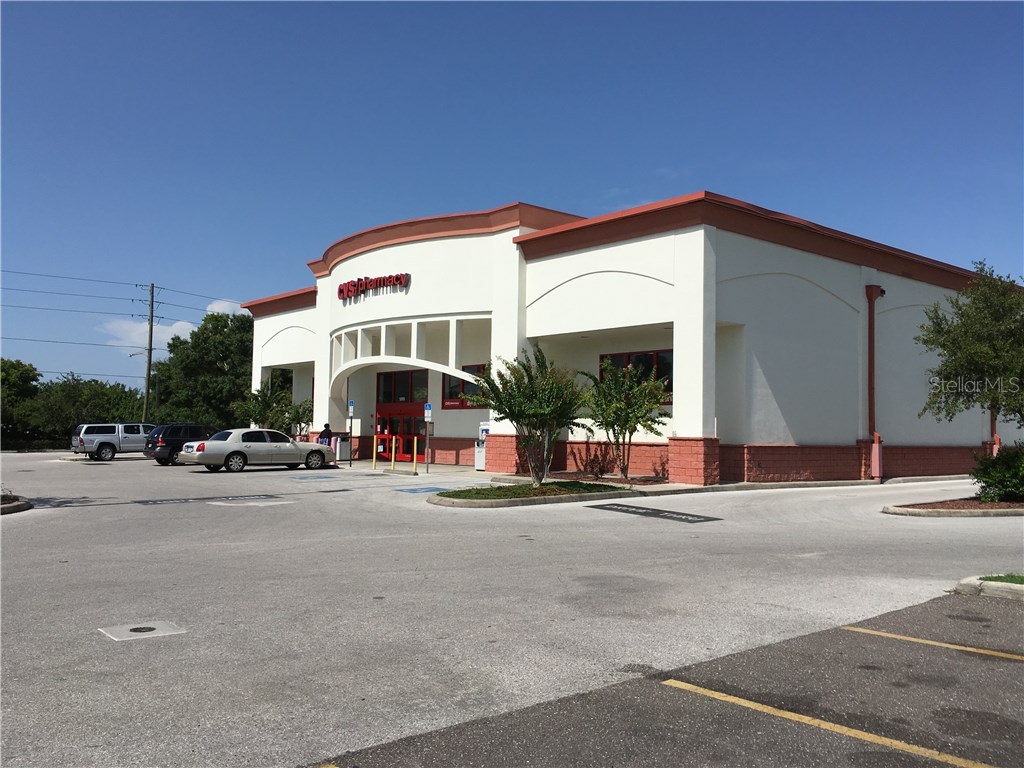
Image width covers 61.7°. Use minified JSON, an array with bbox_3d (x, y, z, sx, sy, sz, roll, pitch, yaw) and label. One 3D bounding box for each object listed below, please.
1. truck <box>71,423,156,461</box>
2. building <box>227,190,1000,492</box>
[{"bbox_3d":[-19.250,2.940,43.350,5.300,1.800,1.920,4,-4,-42],"label":"truck"},{"bbox_3d":[6.991,-0.548,44.409,35.000,8.950,31.000,3,-4,-40],"label":"building"}]

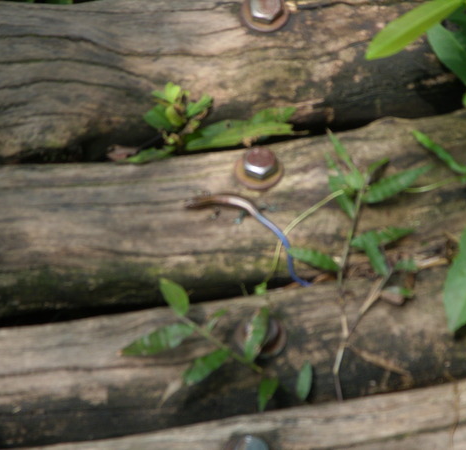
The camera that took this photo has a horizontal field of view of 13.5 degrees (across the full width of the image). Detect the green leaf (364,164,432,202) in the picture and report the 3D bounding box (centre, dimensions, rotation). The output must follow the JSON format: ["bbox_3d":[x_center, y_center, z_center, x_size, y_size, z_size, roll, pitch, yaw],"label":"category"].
[{"bbox_3d":[0.105,-0.027,1.265,0.050,0.006,0.014,-26,52,-16],"label":"green leaf"}]

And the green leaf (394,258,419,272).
[{"bbox_3d":[0.110,0.026,1.254,0.017,0.004,0.010,-4,46,-14],"label":"green leaf"}]

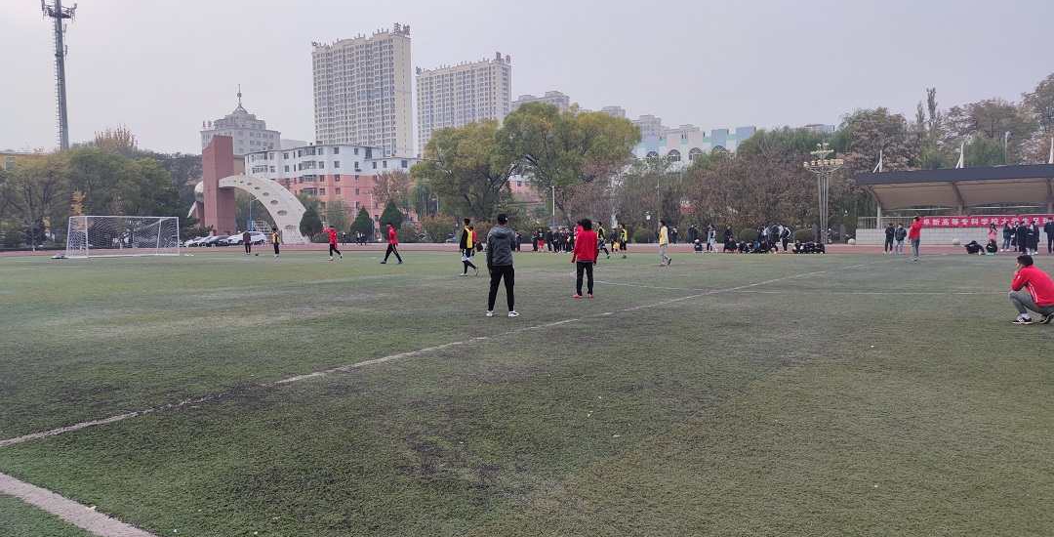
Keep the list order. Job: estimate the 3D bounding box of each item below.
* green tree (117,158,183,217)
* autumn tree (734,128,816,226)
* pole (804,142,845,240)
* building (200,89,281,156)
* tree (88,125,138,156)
[{"bbox_3d":[-43.760,-7.634,85.000,7.720,10.270,7.720,-1,3,0],"label":"green tree"},{"bbox_3d":[25.491,-8.438,75.000,8.410,11.670,8.410,-1,3,0],"label":"autumn tree"},{"bbox_3d":[25.738,-6.504,63.500,3.560,8.790,3.560,-1,3,0],"label":"pole"},{"bbox_3d":[-111.810,-41.778,288.015,31.000,57.675,27.000,-2,3,-17],"label":"building"},{"bbox_3d":[-58.673,-11.894,104.447,7.200,16.925,7.000,-1,3,0],"label":"tree"}]

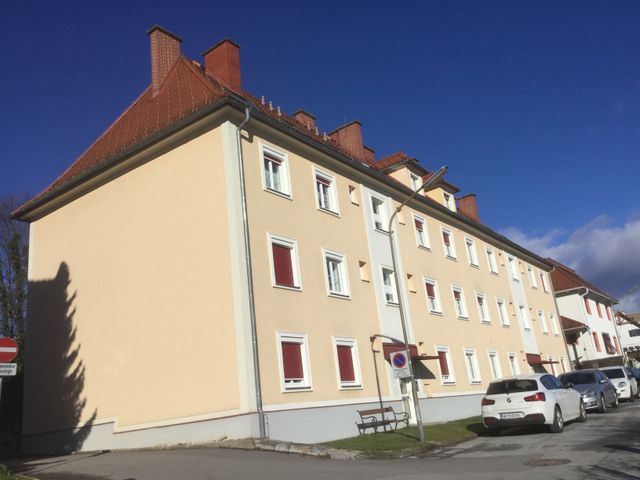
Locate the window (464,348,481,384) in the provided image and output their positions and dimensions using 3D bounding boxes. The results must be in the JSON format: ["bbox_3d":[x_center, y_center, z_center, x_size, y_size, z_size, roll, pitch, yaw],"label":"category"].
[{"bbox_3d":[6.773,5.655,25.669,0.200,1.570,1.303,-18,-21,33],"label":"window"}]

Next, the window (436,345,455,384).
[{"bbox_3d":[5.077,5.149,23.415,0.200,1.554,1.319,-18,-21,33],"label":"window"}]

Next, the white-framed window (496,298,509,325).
[{"bbox_3d":[10.179,4.105,31.983,0.200,1.600,1.338,-19,-21,33],"label":"white-framed window"}]

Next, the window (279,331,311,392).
[{"bbox_3d":[-0.769,3.507,16.312,0.200,1.600,1.338,-19,-21,33],"label":"window"}]

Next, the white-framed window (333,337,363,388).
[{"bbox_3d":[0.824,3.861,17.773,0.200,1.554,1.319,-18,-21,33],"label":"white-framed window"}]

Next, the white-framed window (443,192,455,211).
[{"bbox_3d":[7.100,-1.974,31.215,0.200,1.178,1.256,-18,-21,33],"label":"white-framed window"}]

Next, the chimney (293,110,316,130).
[{"bbox_3d":[-0.728,-6.091,30.343,0.564,0.911,1.150,-18,-21,33],"label":"chimney"}]

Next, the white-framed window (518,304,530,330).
[{"bbox_3d":[12.399,4.737,34.847,0.200,1.566,1.260,-19,-21,33],"label":"white-framed window"}]

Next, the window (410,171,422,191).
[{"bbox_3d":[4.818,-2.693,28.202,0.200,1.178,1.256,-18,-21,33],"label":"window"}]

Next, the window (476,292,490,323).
[{"bbox_3d":[8.396,3.544,29.603,0.200,1.599,1.335,-19,-21,33],"label":"window"}]

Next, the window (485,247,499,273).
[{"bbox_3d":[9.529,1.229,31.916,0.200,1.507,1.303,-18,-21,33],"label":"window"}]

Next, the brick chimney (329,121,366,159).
[{"bbox_3d":[1.572,-5.193,32.302,2.009,2.369,0.474,-19,-21,33],"label":"brick chimney"}]

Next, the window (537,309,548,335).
[{"bbox_3d":[14.647,5.416,37.786,0.200,1.599,1.335,-19,-21,33],"label":"window"}]

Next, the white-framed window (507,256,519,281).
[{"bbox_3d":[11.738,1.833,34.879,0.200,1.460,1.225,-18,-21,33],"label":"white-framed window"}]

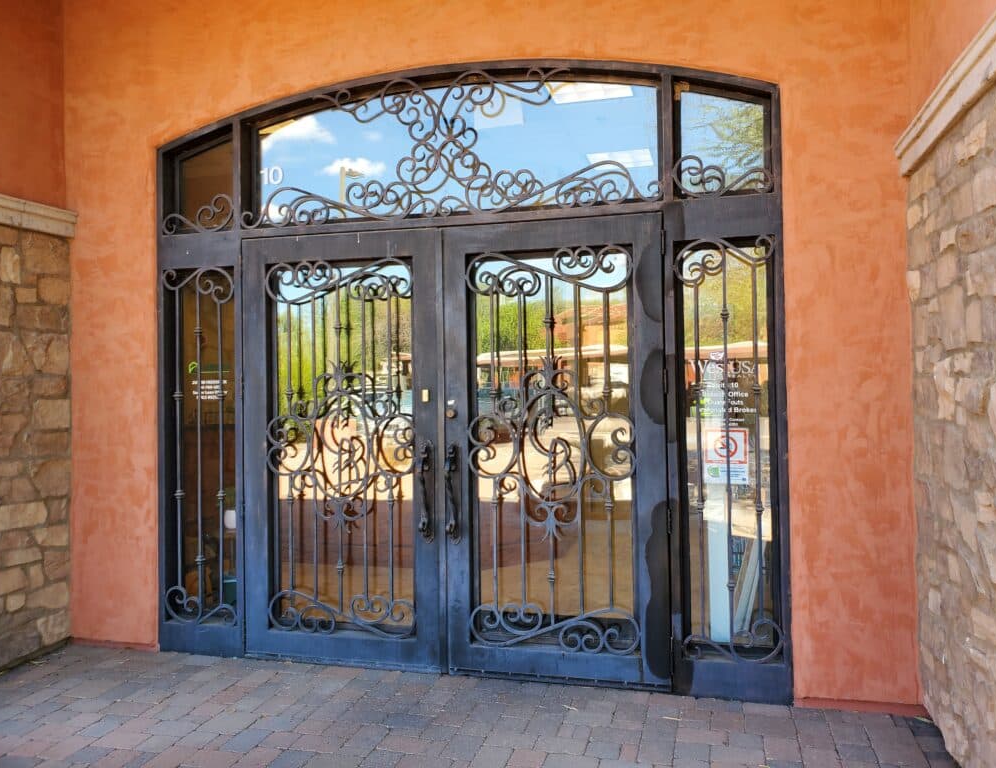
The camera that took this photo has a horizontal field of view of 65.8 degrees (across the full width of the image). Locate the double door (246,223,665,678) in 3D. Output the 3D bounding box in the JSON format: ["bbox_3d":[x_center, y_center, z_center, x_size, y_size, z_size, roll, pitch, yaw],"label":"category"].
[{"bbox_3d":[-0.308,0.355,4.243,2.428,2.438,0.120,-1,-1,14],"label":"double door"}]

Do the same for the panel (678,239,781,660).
[{"bbox_3d":[1.172,0.334,3.906,0.498,2.127,0.060,-1,-1,14],"label":"panel"}]

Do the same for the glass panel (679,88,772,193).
[{"bbox_3d":[1.152,-1.234,3.940,0.450,0.497,0.060,-1,-1,14],"label":"glass panel"}]

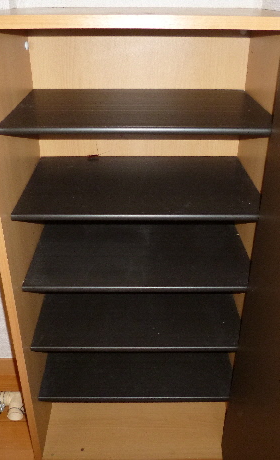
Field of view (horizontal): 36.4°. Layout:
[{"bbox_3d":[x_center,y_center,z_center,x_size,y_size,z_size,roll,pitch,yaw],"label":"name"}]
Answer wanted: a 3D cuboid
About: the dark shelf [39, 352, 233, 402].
[{"bbox_3d":[-0.002,0.314,1.093,0.453,0.013,0.292,0,29,-1],"label":"dark shelf"}]

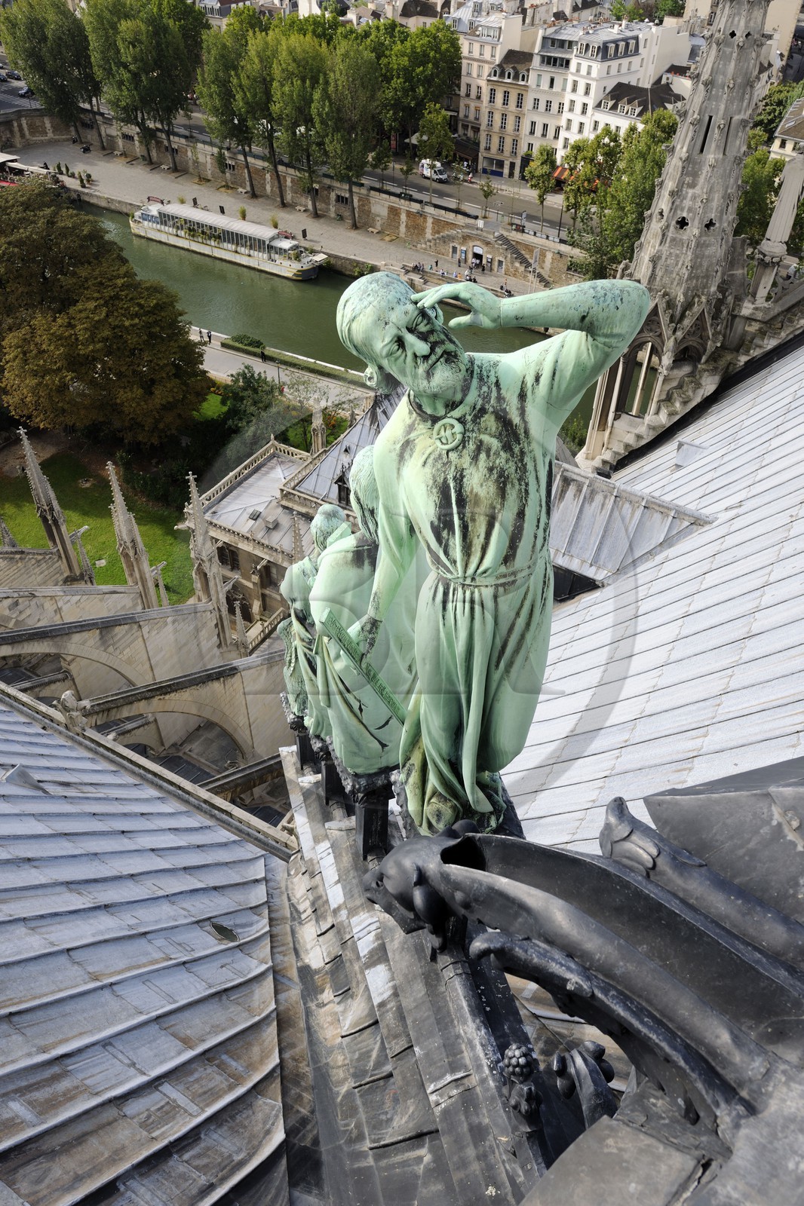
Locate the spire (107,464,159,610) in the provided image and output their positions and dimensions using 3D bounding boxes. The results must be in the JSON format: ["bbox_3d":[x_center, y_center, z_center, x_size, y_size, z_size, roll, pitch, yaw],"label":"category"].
[{"bbox_3d":[-12.550,-2.800,37.230,1.100,8.800,1.100,23,47,21],"label":"spire"}]

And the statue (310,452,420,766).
[{"bbox_3d":[-0.175,0.264,6.238,0.980,3.350,0.900,-9,44,-11],"label":"statue"}]

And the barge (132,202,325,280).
[{"bbox_3d":[-30.000,-61.300,134.800,39.600,4.800,5.100,24,48,21],"label":"barge"}]

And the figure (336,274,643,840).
[{"bbox_3d":[0.278,0.115,3.958,1.150,3.400,0.950,3,43,2],"label":"figure"}]

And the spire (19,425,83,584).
[{"bbox_3d":[-17.260,-4.710,39.270,1.100,8.800,1.100,23,47,21],"label":"spire"}]

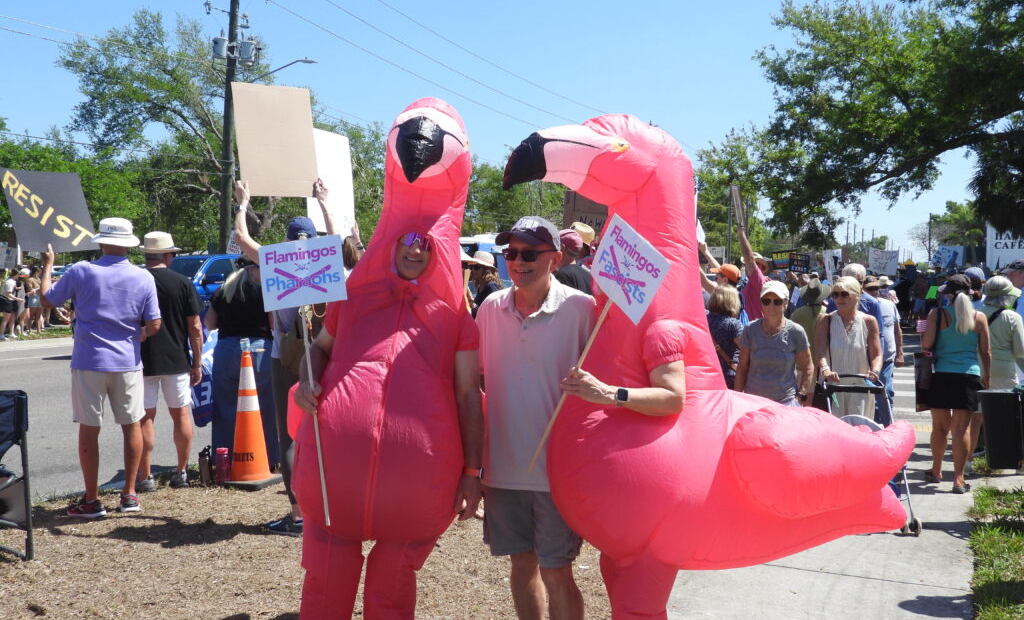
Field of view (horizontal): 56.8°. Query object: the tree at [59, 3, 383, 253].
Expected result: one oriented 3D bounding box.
[{"bbox_3d":[-9.514,-4.699,31.000,9.900,10.000,9.000,0,2,-16],"label":"tree"}]

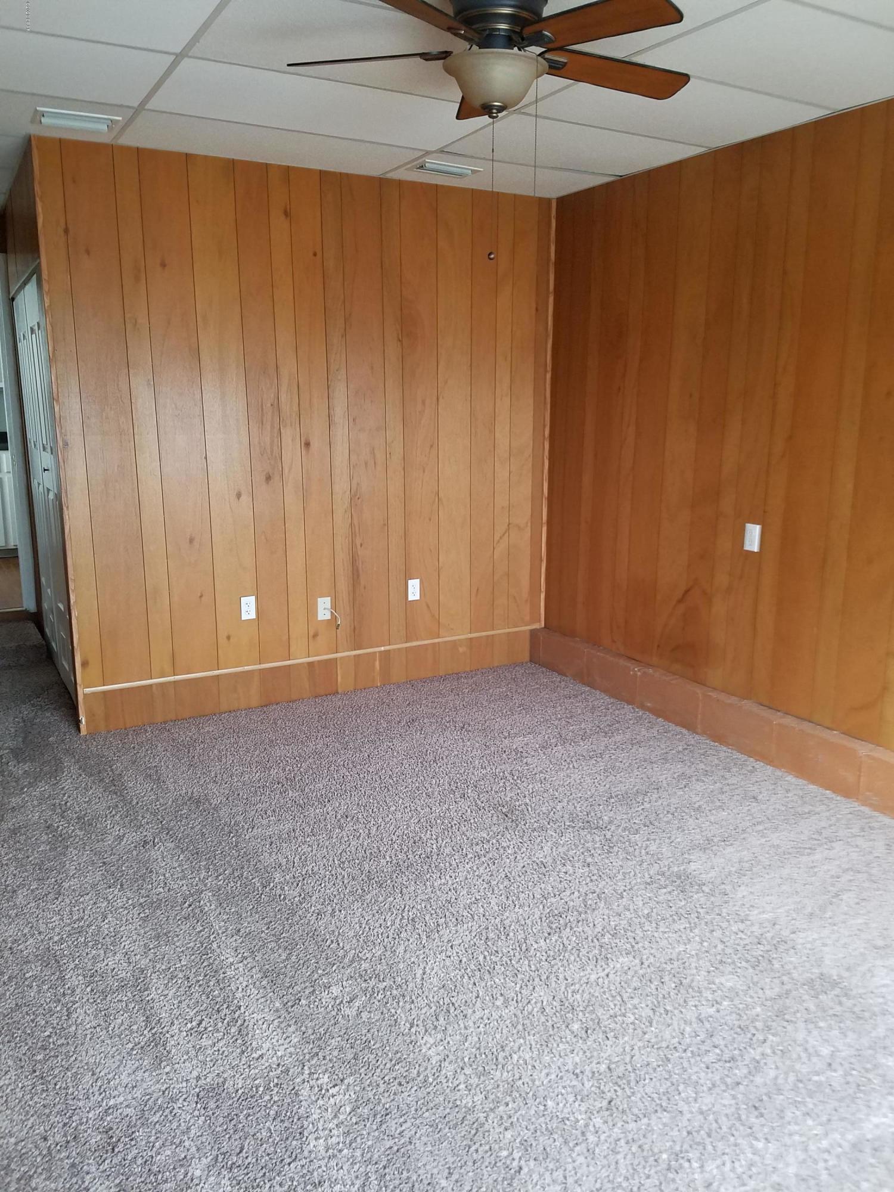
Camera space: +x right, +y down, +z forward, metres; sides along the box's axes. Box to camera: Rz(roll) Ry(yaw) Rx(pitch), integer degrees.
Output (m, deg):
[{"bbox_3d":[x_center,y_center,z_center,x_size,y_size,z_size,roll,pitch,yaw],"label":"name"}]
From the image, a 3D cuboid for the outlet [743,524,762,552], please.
[{"bbox_3d":[1.308,-0.248,3.829,0.022,0.115,0.071,-7,15,-29],"label":"outlet"}]

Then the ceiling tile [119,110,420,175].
[{"bbox_3d":[-0.712,-1.891,3.752,1.200,0.018,0.585,-7,15,-29],"label":"ceiling tile"}]

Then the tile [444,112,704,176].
[{"bbox_3d":[0.530,-1.898,3.783,1.040,0.018,0.600,-7,15,-29],"label":"tile"}]

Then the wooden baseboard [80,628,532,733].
[{"bbox_3d":[-0.593,0.414,4.701,2.510,0.215,0.020,-7,15,-29],"label":"wooden baseboard"}]

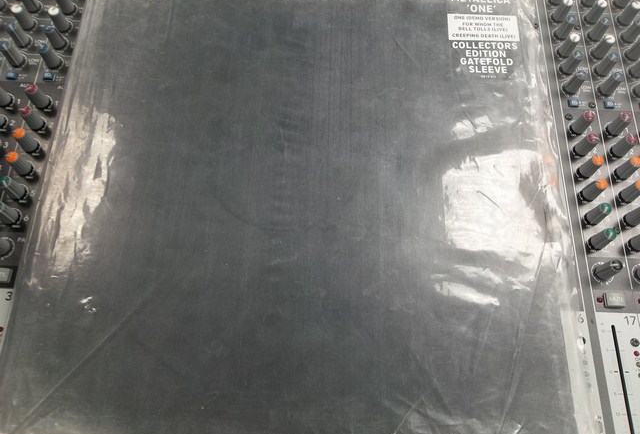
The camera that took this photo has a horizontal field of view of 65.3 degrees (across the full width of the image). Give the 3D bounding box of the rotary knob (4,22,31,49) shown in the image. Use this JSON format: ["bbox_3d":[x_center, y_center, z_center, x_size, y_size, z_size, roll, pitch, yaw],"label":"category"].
[{"bbox_3d":[-0.218,-0.132,0.360,0.011,0.015,0.011,-34,74,-14],"label":"rotary knob"}]

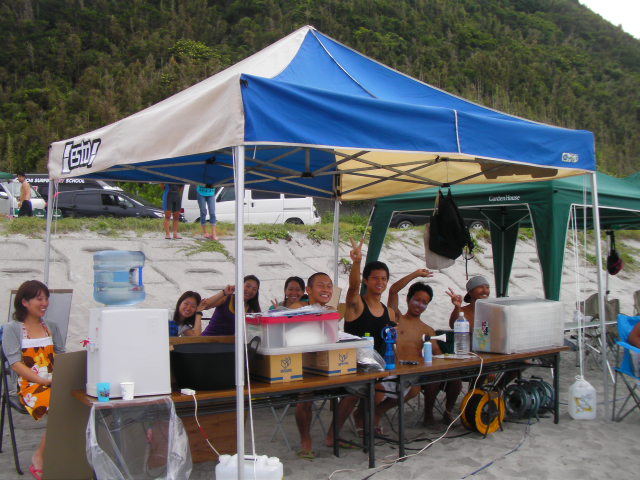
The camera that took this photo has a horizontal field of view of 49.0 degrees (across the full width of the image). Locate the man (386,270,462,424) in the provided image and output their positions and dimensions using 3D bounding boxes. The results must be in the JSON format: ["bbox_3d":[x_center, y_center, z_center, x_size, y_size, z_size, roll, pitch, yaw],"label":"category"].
[{"bbox_3d":[0.806,0.810,5.420,0.550,1.150,0.620,0,-1,-10],"label":"man"}]

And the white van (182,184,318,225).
[{"bbox_3d":[-2.250,-1.360,22.800,4.500,1.950,1.720,0,0,13],"label":"white van"}]

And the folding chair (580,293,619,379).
[{"bbox_3d":[2.970,0.970,7.450,0.520,0.860,0.560,0,0,20],"label":"folding chair"}]

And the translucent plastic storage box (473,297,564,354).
[{"bbox_3d":[1.537,0.656,5.430,0.639,0.367,0.329,1,-1,-35],"label":"translucent plastic storage box"}]

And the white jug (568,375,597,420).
[{"bbox_3d":[2.060,1.240,5.520,0.215,0.335,0.190,0,0,18],"label":"white jug"}]

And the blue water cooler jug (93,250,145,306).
[{"bbox_3d":[-1.100,0.212,3.840,0.275,0.320,0.275,0,0,-26],"label":"blue water cooler jug"}]

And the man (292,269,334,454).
[{"bbox_3d":[-0.070,0.800,4.780,0.470,1.190,0.660,0,0,-20],"label":"man"}]

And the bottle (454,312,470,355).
[{"bbox_3d":[1.035,0.673,5.100,0.105,0.305,0.100,0,0,12],"label":"bottle"}]

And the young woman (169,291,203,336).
[{"bbox_3d":[-1.020,0.900,5.200,0.460,1.020,0.650,0,0,-18],"label":"young woman"}]

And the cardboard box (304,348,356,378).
[{"bbox_3d":[0.060,0.733,4.372,0.213,0.168,0.280,1,-1,-35],"label":"cardboard box"}]

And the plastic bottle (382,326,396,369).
[{"bbox_3d":[0.446,0.690,4.482,0.095,0.275,0.085,0,-1,0],"label":"plastic bottle"}]

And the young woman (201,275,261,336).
[{"bbox_3d":[-0.670,0.830,5.200,0.520,1.150,0.680,0,0,-18],"label":"young woman"}]

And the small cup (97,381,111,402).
[{"bbox_3d":[-1.100,0.777,3.590,0.072,0.087,0.072,0,0,0],"label":"small cup"}]

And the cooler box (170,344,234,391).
[{"bbox_3d":[-0.593,0.703,3.993,0.420,0.210,0.350,1,-1,-35],"label":"cooler box"}]

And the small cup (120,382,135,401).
[{"bbox_3d":[-0.966,0.763,3.537,0.073,0.086,0.073,0,-1,0],"label":"small cup"}]

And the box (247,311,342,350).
[{"bbox_3d":[-0.197,0.530,4.241,0.560,0.175,0.330,1,-1,-35],"label":"box"}]

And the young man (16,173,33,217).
[{"bbox_3d":[-7.440,-0.855,17.700,0.420,1.690,0.480,0,-1,-11],"label":"young man"}]

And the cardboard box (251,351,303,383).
[{"bbox_3d":[-0.266,0.728,4.144,0.213,0.168,0.280,1,-1,-35],"label":"cardboard box"}]

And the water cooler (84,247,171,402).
[{"bbox_3d":[-1.055,0.435,3.860,0.390,0.765,0.320,0,0,-26],"label":"water cooler"}]

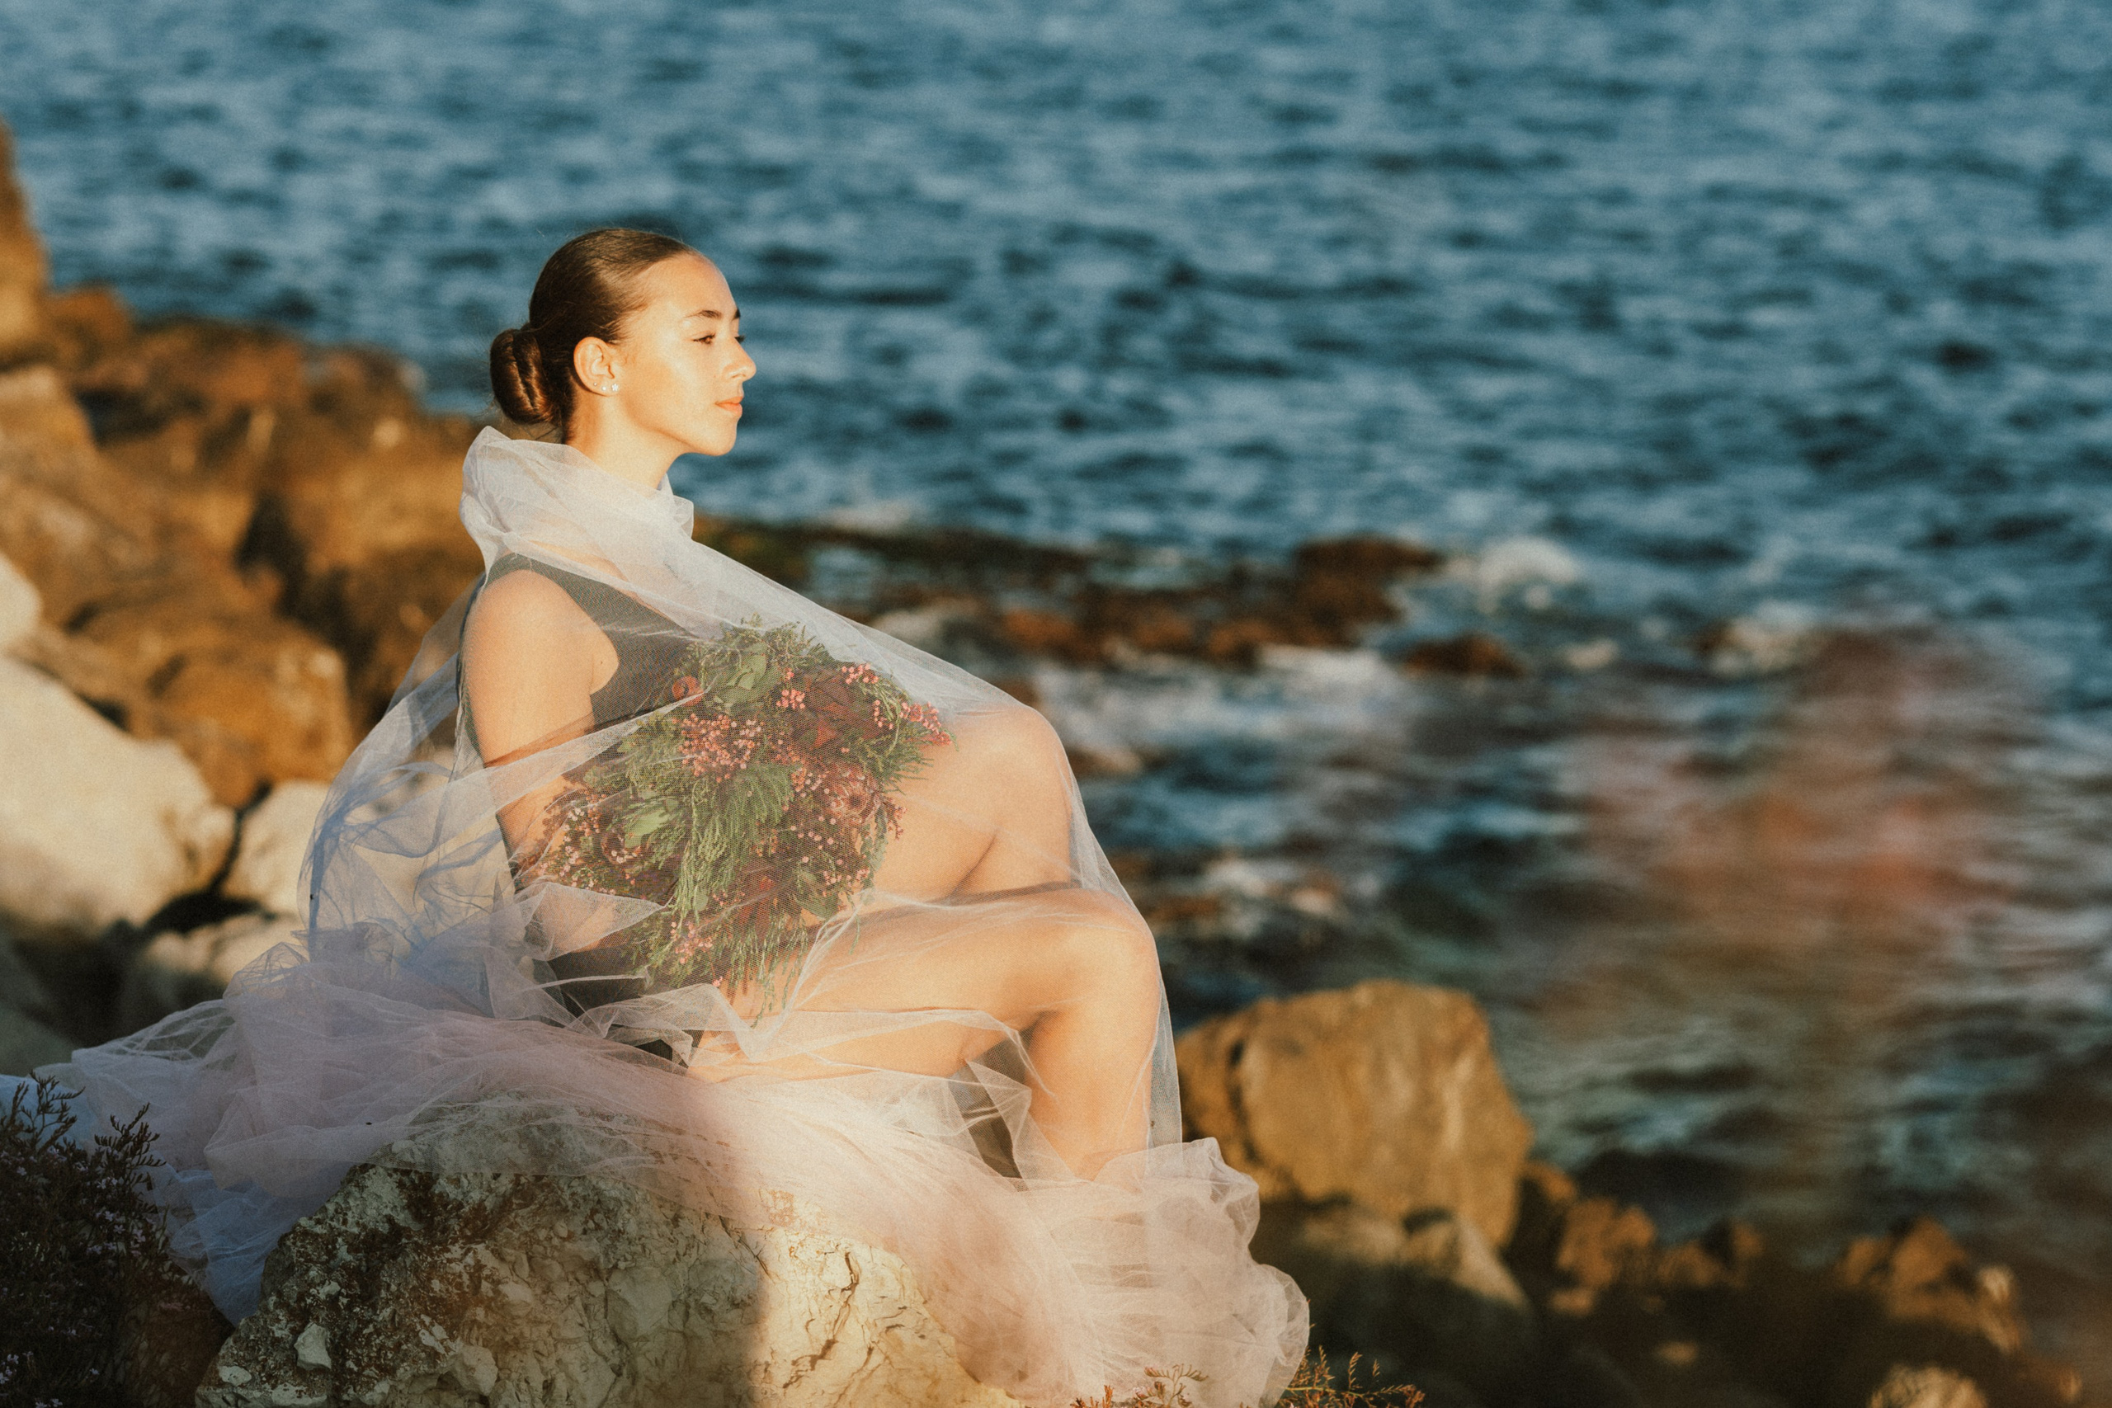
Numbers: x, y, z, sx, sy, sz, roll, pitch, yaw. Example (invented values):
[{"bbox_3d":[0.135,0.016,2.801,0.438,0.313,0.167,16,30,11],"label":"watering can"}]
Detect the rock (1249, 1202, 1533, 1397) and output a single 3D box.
[{"bbox_3d":[0.549,0.989,12.300,0.520,0.360,0.450,0,12,0],"label":"rock"}]

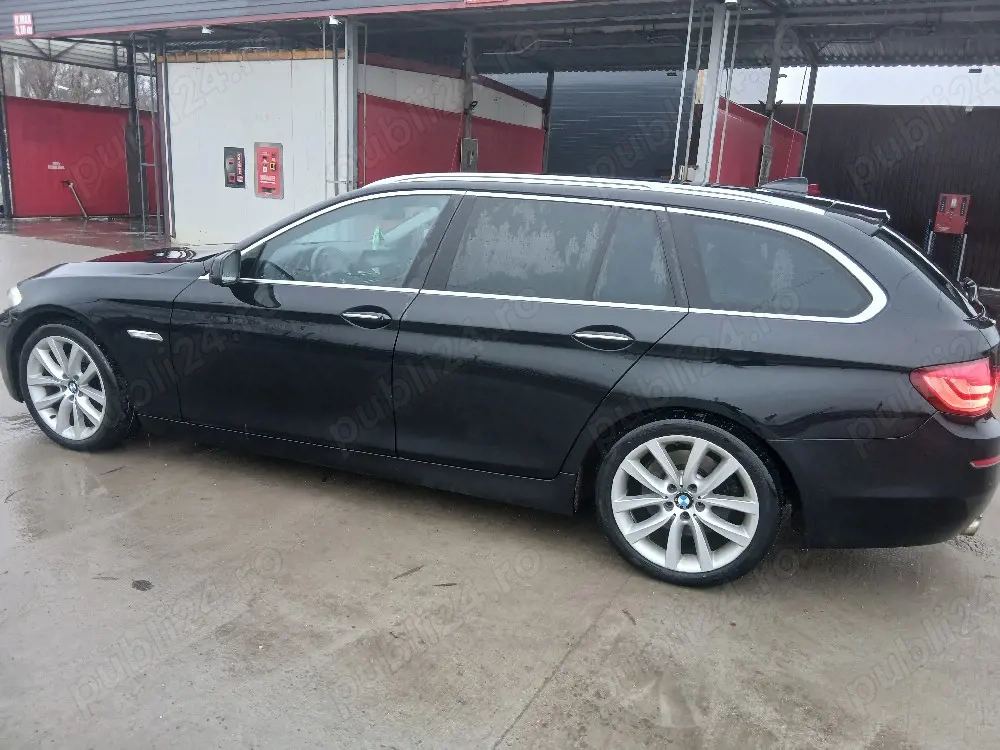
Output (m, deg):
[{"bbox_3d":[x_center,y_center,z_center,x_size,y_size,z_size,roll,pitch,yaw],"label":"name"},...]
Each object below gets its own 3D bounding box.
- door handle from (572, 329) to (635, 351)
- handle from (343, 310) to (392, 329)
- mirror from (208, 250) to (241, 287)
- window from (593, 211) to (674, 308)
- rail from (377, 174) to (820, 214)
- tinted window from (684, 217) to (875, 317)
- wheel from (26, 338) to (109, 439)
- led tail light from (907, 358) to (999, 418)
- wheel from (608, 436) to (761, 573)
[{"bbox_3d":[0.368,-0.131,2.677,0.230,0.065,0.050,8,15,19],"label":"door handle"},{"bbox_3d":[-0.523,-0.227,2.989,0.230,0.065,0.050,9,15,20],"label":"handle"},{"bbox_3d":[-1.154,-0.444,3.142,0.145,0.155,0.195,7,15,13],"label":"mirror"},{"bbox_3d":[0.511,-0.427,2.735,0.285,0.360,0.040,8,-7,18],"label":"window"},{"bbox_3d":[0.285,-0.726,2.918,1.830,0.090,0.070,8,15,19],"label":"rail"},{"bbox_3d":[0.928,-0.378,2.600,0.670,0.350,0.050,7,-7,15],"label":"tinted window"},{"bbox_3d":[-2.086,0.048,3.749,0.520,0.520,0.210,8,15,20],"label":"wheel"},{"bbox_3d":[1.469,0.031,2.450,0.275,0.200,0.210,10,16,25],"label":"led tail light"},{"bbox_3d":[0.694,0.449,2.789,0.520,0.520,0.210,8,15,19],"label":"wheel"}]

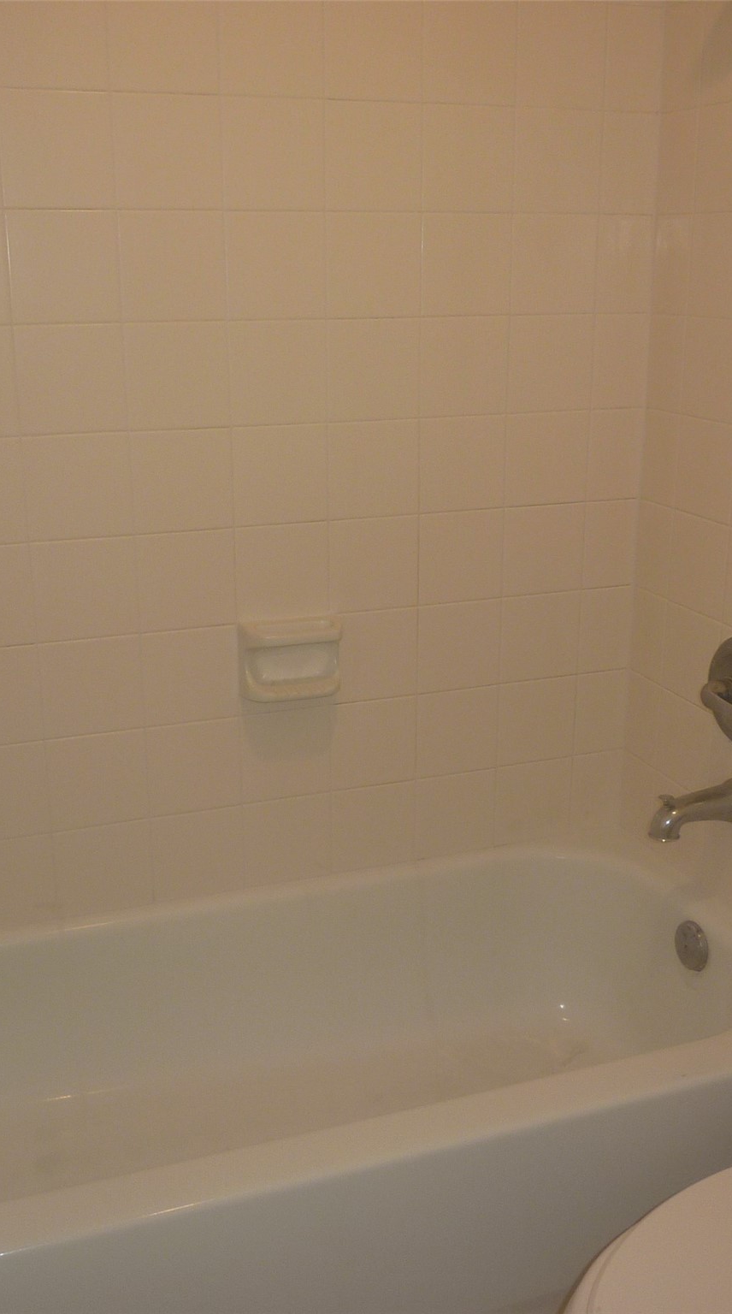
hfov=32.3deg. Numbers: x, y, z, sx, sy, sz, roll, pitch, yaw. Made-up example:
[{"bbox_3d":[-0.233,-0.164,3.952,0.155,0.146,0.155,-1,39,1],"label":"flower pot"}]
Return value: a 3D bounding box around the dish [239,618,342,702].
[{"bbox_3d":[-0.120,0.007,2.028,0.156,0.120,0.057,-6,18,-19],"label":"dish"}]

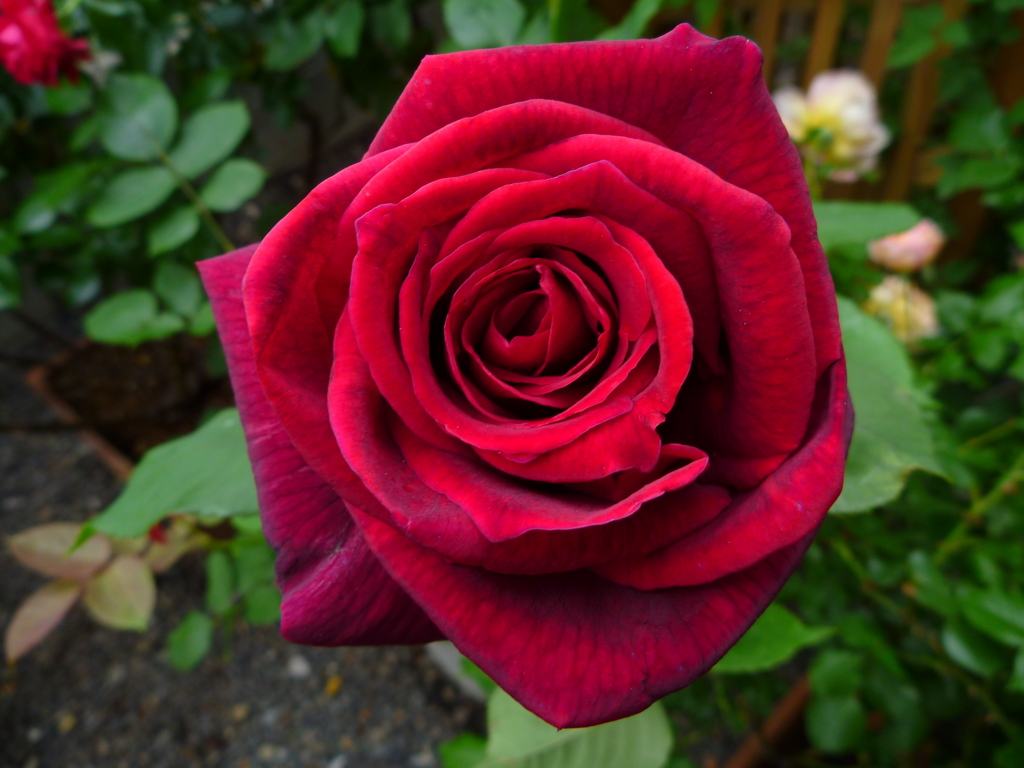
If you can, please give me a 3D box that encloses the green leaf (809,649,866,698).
[{"bbox_3d":[0.243,0.217,0.620,0.039,0.010,0.036,2,60,8],"label":"green leaf"}]

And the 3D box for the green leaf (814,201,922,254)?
[{"bbox_3d":[0.137,-0.064,0.340,0.059,0.012,0.047,8,42,9],"label":"green leaf"}]

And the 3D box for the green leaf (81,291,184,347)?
[{"bbox_3d":[-0.228,-0.037,0.500,0.055,0.014,0.034,3,75,-17],"label":"green leaf"}]

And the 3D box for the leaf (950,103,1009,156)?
[{"bbox_3d":[0.451,-0.244,0.800,0.060,0.040,0.016,43,18,19],"label":"leaf"}]

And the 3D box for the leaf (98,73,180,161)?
[{"bbox_3d":[-0.211,-0.151,0.470,0.040,0.010,0.064,-25,69,-18],"label":"leaf"}]

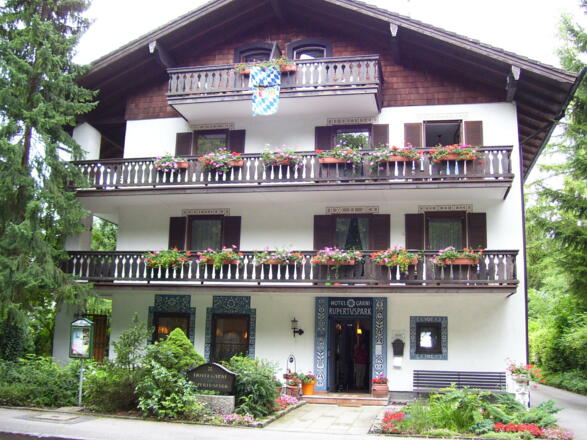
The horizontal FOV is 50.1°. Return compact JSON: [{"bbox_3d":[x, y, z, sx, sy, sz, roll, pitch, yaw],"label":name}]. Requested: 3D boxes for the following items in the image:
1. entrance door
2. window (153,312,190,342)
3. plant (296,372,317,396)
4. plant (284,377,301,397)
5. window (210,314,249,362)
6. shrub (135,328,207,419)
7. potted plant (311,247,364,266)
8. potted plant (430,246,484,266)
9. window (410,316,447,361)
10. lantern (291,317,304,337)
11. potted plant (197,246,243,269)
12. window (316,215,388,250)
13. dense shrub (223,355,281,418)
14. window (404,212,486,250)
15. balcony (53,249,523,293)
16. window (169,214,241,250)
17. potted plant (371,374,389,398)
[{"bbox_3d":[1.704,4.023,18.715,1.270,2.144,0.200,-1,-11,11],"label":"entrance door"},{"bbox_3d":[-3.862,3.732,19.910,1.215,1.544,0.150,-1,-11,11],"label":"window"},{"bbox_3d":[0.345,4.359,16.651,0.537,0.605,0.480,-1,-10,10],"label":"plant"},{"bbox_3d":[-0.027,4.447,16.756,0.434,0.518,0.420,1,-10,0],"label":"plant"},{"bbox_3d":[-1.975,3.763,19.518,1.182,1.627,0.150,-1,-11,11],"label":"window"},{"bbox_3d":[-2.786,3.363,14.196,1.594,1.796,1.600,-1,-10,10],"label":"shrub"},{"bbox_3d":[1.126,0.938,16.030,1.347,0.501,0.400,-1,-10,10],"label":"potted plant"},{"bbox_3d":[4.320,0.971,16.595,1.359,0.519,0.380,-1,-11,11],"label":"potted plant"},{"bbox_3d":[3.654,3.183,16.942,0.979,1.131,0.150,-1,-10,10],"label":"window"},{"bbox_3d":[0.120,2.970,17.398,0.326,0.559,0.440,-1,-10,10],"label":"lantern"},{"bbox_3d":[-2.101,1.075,17.887,1.341,0.617,0.380,-1,-11,11],"label":"potted plant"},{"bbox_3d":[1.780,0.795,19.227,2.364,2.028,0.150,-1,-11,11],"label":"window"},{"bbox_3d":[-0.986,3.934,15.028,1.335,1.297,1.250,-1,-11,11],"label":"dense shrub"},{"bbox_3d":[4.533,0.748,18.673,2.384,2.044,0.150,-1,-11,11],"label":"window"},{"bbox_3d":[-0.311,1.481,17.100,12.125,1.030,1.705,-1,-10,10],"label":"balcony"},{"bbox_3d":[-2.648,0.491,18.589,2.204,1.260,0.180,-1,-10,10],"label":"window"},{"bbox_3d":[2.428,4.672,17.660,0.489,0.628,0.450,-1,-11,11],"label":"potted plant"}]

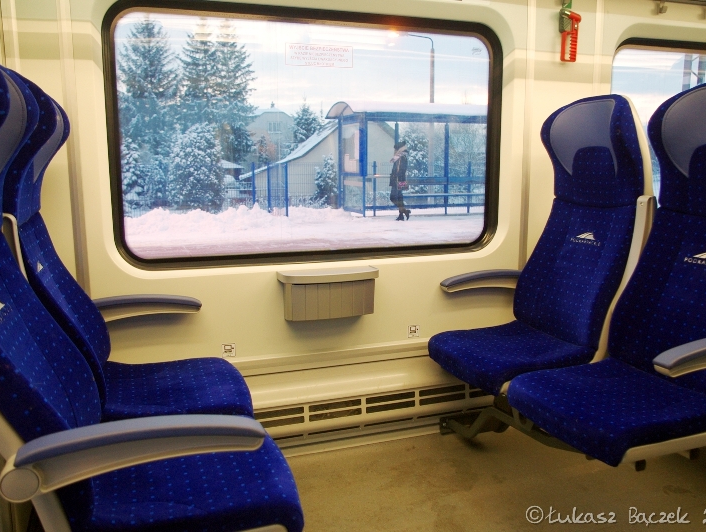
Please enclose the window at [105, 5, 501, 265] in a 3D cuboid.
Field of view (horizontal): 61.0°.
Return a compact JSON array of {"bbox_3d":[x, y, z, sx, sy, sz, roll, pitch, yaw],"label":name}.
[{"bbox_3d":[-0.098,-0.438,2.054,1.377,0.848,0.081,-4,10,-19],"label":"window"}]

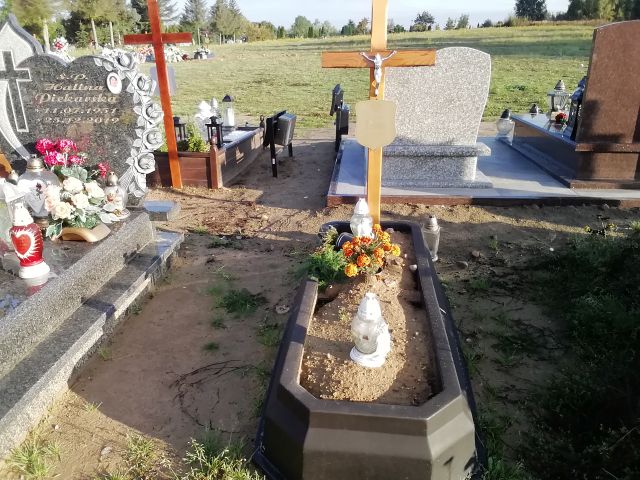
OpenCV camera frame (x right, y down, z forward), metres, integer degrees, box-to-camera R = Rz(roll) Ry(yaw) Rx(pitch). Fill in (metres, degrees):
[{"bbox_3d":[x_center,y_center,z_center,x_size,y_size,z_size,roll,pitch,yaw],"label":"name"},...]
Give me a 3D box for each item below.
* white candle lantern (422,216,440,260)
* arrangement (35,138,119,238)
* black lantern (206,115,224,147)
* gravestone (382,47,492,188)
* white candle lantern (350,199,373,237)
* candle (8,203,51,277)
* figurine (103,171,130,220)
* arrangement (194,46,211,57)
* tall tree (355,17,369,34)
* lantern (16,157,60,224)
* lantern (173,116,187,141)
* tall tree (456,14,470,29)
[{"bbox_3d":[0.790,-0.020,3.524,0.120,0.309,0.120,1,21,4],"label":"white candle lantern"},{"bbox_3d":[-1.425,-0.317,3.050,0.410,0.478,0.330,1,21,4],"label":"arrangement"},{"bbox_3d":[-1.106,-1.139,5.392,0.165,0.299,0.165,1,21,4],"label":"black lantern"},{"bbox_3d":[1.050,-1.143,4.858,1.130,1.240,0.380,1,21,4],"label":"gravestone"},{"bbox_3d":[0.283,-0.126,3.267,0.150,0.283,0.150,1,21,4],"label":"white candle lantern"},{"bbox_3d":[-1.386,-0.005,2.447,0.145,0.348,0.145,-13,24,-29],"label":"candle"},{"bbox_3d":[-1.325,-0.301,3.325,0.160,0.276,0.160,1,21,4],"label":"figurine"},{"bbox_3d":[-7.490,-11.952,33.000,0.950,0.720,0.700,1,21,4],"label":"arrangement"},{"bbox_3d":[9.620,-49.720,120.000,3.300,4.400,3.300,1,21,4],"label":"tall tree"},{"bbox_3d":[-1.701,-0.290,3.091,0.235,0.418,0.200,1,21,4],"label":"lantern"},{"bbox_3d":[-1.541,-1.202,5.623,0.155,0.263,0.155,1,21,4],"label":"lantern"},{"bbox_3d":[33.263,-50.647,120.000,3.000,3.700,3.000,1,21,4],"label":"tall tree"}]

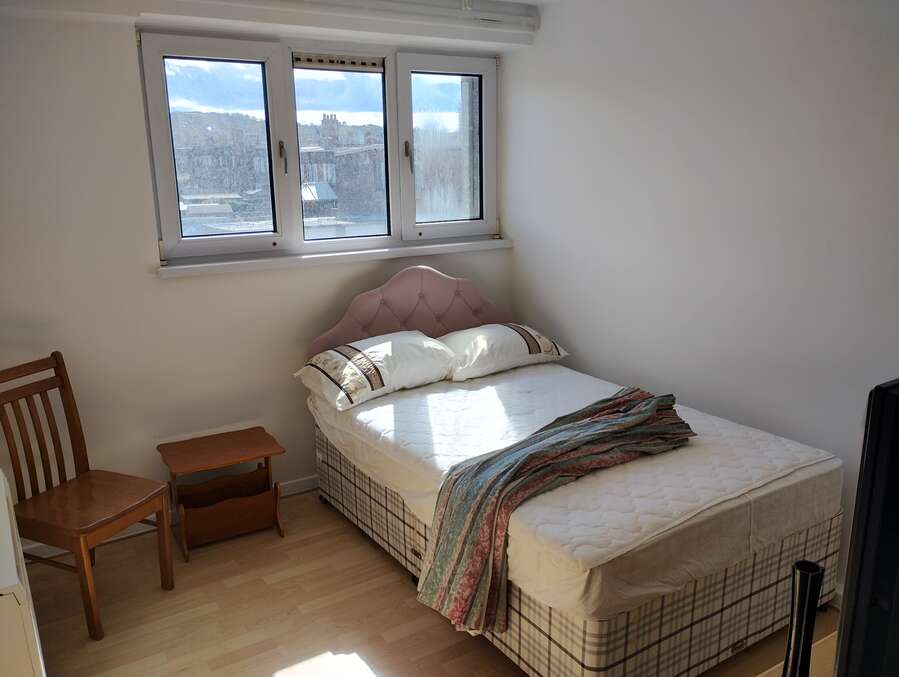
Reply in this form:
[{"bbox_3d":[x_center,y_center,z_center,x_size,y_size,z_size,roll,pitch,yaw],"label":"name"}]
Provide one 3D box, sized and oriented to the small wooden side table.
[{"bbox_3d":[-0.988,0.678,3.206,0.459,0.403,0.356,-9,15,-30],"label":"small wooden side table"}]

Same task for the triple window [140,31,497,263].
[{"bbox_3d":[-0.503,-0.892,3.465,1.732,0.925,0.078,-9,15,-30],"label":"triple window"}]

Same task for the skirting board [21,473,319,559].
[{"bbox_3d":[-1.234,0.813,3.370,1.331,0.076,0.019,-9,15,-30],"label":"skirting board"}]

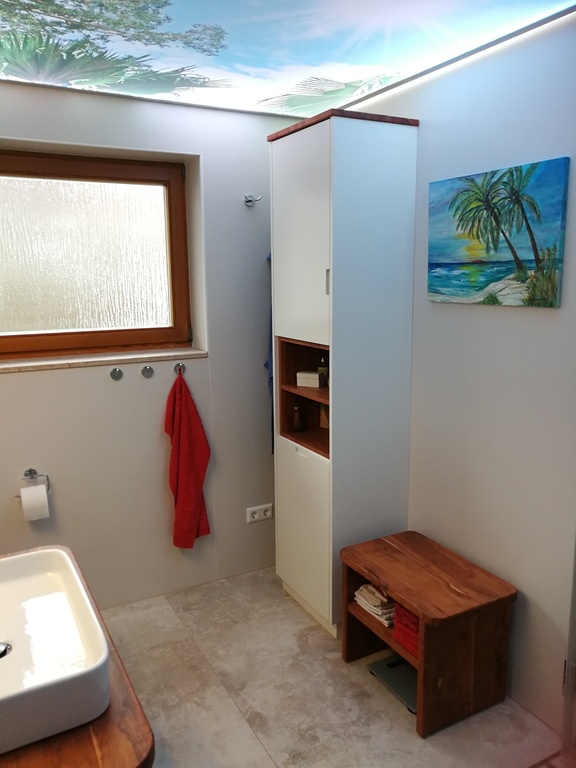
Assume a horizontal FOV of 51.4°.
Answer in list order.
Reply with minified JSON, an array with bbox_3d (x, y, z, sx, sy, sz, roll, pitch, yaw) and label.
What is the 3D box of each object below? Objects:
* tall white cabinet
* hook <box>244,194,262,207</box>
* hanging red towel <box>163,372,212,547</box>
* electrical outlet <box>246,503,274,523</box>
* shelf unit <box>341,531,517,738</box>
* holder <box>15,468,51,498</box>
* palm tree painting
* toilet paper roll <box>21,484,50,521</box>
[{"bbox_3d":[0.229,-0.001,2.673,0.407,2.140,0.519,-6,12,-28],"label":"tall white cabinet"},{"bbox_3d":[-0.171,-0.873,2.854,0.084,0.057,0.050,-6,12,-28],"label":"hook"},{"bbox_3d":[-0.475,0.369,2.883,0.221,0.882,0.085,-6,12,-28],"label":"hanging red towel"},{"bbox_3d":[-0.143,0.685,3.160,0.152,0.081,0.012,-6,12,-28],"label":"electrical outlet"},{"bbox_3d":[0.515,0.916,2.268,0.381,0.470,0.574,-6,12,-28],"label":"shelf unit"},{"bbox_3d":[-1.099,0.425,2.564,0.141,0.106,0.065,-6,12,-28],"label":"holder"},{"bbox_3d":[0.701,-0.504,2.090,0.020,0.450,0.598,-6,12,-28],"label":"palm tree painting"},{"bbox_3d":[-1.077,0.505,2.555,0.100,0.133,0.110,-6,12,-28],"label":"toilet paper roll"}]

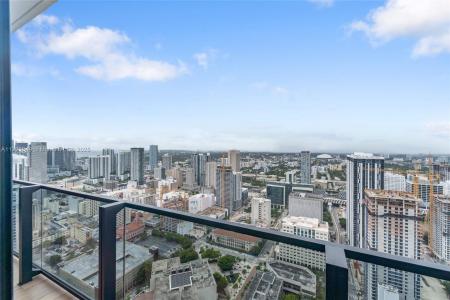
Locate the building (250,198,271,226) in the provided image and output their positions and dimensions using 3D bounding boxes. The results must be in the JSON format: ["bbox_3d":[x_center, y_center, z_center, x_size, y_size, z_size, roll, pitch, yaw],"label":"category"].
[{"bbox_3d":[73.420,125.910,379.750,33.500,59.000,22.500,0,0,28],"label":"building"}]

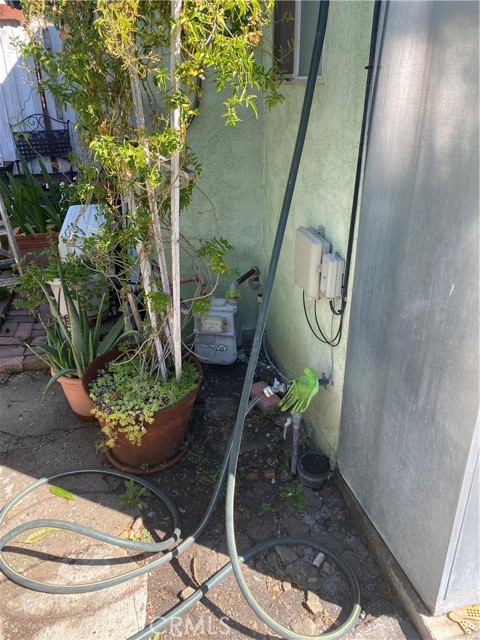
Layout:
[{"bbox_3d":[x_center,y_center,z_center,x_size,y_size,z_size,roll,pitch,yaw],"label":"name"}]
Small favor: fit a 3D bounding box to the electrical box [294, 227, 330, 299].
[{"bbox_3d":[0.281,-0.221,1.890,0.073,0.226,0.190,-5,25,-9],"label":"electrical box"}]

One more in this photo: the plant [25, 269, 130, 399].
[{"bbox_3d":[-0.744,0.053,2.128,0.460,0.570,0.410,-1,25,0],"label":"plant"}]

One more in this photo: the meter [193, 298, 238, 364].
[{"bbox_3d":[-0.124,0.051,2.638,0.230,0.335,0.190,1,25,5],"label":"meter"}]

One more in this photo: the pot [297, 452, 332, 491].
[{"bbox_3d":[0.287,0.575,1.864,0.130,0.105,0.130,-1,25,0],"label":"pot"}]

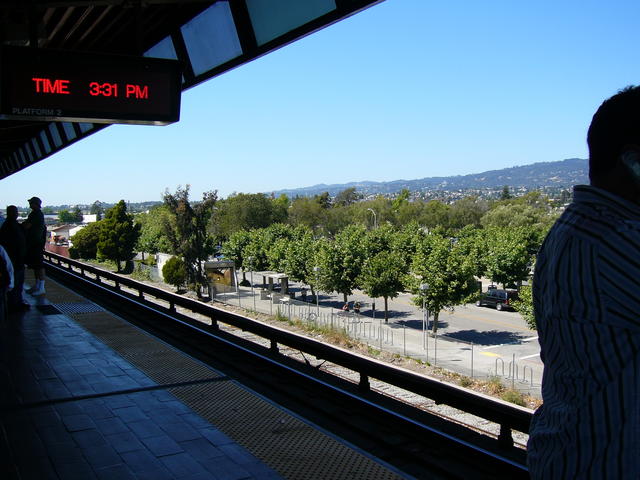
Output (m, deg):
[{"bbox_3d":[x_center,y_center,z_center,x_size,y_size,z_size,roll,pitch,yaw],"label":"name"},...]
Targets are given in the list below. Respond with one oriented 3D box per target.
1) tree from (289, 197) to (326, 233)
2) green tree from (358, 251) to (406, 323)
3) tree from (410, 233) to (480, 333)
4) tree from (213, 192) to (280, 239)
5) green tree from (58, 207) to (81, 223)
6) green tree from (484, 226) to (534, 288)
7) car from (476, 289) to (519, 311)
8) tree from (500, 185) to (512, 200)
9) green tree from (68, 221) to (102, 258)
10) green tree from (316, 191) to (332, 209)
[{"bbox_3d":[-2.704,-3.485,139.982,8.220,11.850,7.970,0,3,0],"label":"tree"},{"bbox_3d":[4.911,3.640,50.758,3.770,5.640,3.770,-1,3,6],"label":"green tree"},{"bbox_3d":[8.704,3.033,45.607,4.910,7.130,4.770,0,3,0],"label":"tree"},{"bbox_3d":[-15.898,-3.917,139.963,14.710,12.710,14.270,0,3,0],"label":"tree"},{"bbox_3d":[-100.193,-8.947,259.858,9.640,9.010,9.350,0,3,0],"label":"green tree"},{"bbox_3d":[16.785,2.302,57.235,4.450,7.010,4.450,0,3,16],"label":"green tree"},{"bbox_3d":[15.428,5.050,56.233,1.820,1.700,4.500,-3,4,-26],"label":"car"},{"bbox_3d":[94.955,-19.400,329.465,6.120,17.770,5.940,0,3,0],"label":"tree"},{"bbox_3d":[-42.316,-0.045,117.271,6.520,6.970,6.320,0,3,0],"label":"green tree"},{"bbox_3d":[1.409,-8.218,195.151,5.500,13.390,5.500,-1,3,0],"label":"green tree"}]

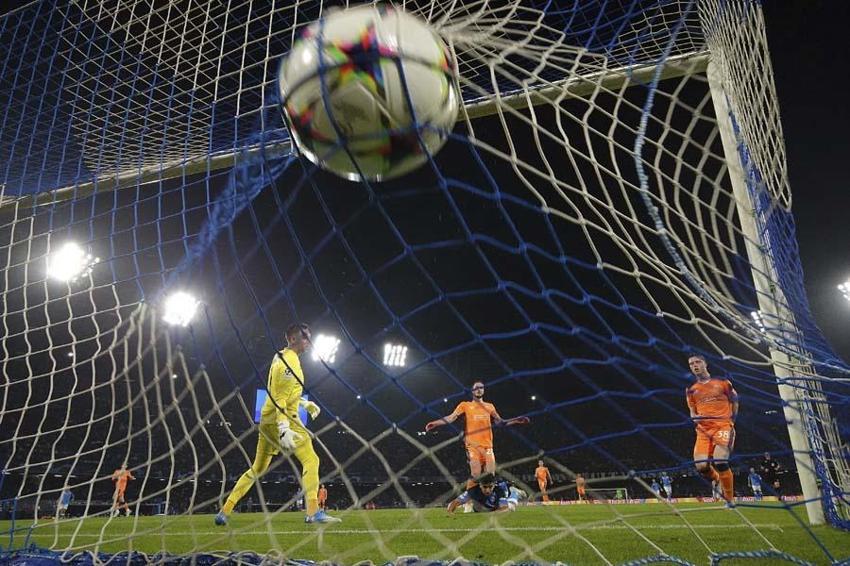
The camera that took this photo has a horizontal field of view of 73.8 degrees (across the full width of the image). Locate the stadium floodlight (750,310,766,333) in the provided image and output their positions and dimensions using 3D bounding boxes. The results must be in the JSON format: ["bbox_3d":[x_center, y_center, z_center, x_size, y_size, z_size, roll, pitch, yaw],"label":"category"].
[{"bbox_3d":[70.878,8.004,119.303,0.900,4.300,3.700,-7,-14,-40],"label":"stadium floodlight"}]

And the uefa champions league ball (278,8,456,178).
[{"bbox_3d":[-0.071,-0.237,0.728,0.220,0.220,0.220,-1,-21,0],"label":"uefa champions league ball"}]

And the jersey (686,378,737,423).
[{"bbox_3d":[3.418,1.403,6.734,0.540,0.540,0.300,-18,-27,37],"label":"jersey"}]

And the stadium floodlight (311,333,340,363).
[{"bbox_3d":[-23.620,15.508,135.136,6.000,6.000,1.100,6,-22,-17],"label":"stadium floodlight"}]

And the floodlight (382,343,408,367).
[{"bbox_3d":[-7.336,18.088,142.296,5.600,5.500,1.100,2,-22,-8],"label":"floodlight"}]

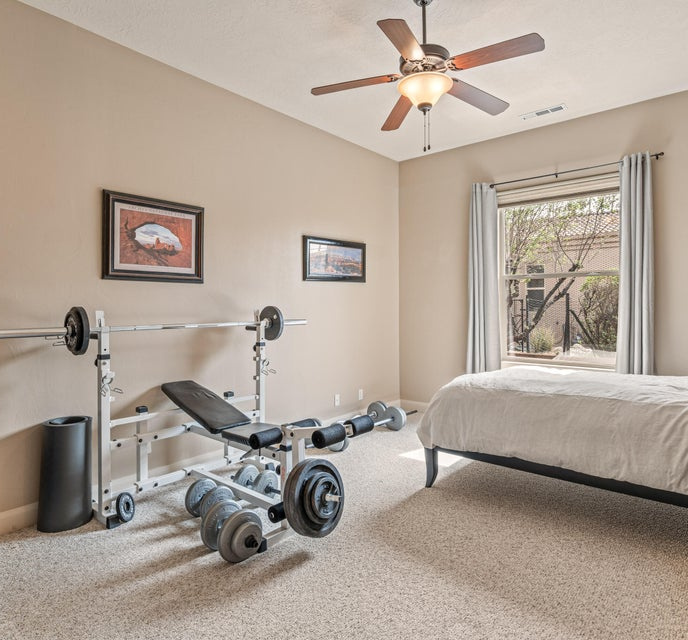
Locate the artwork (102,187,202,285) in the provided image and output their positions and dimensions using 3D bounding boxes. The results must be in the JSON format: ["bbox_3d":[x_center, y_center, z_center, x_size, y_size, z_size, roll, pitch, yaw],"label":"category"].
[{"bbox_3d":[-1.329,-0.560,3.210,0.030,0.583,0.742,1,1,41],"label":"artwork"}]

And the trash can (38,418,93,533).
[{"bbox_3d":[-1.631,0.891,2.671,0.272,0.590,0.272,1,1,41],"label":"trash can"}]

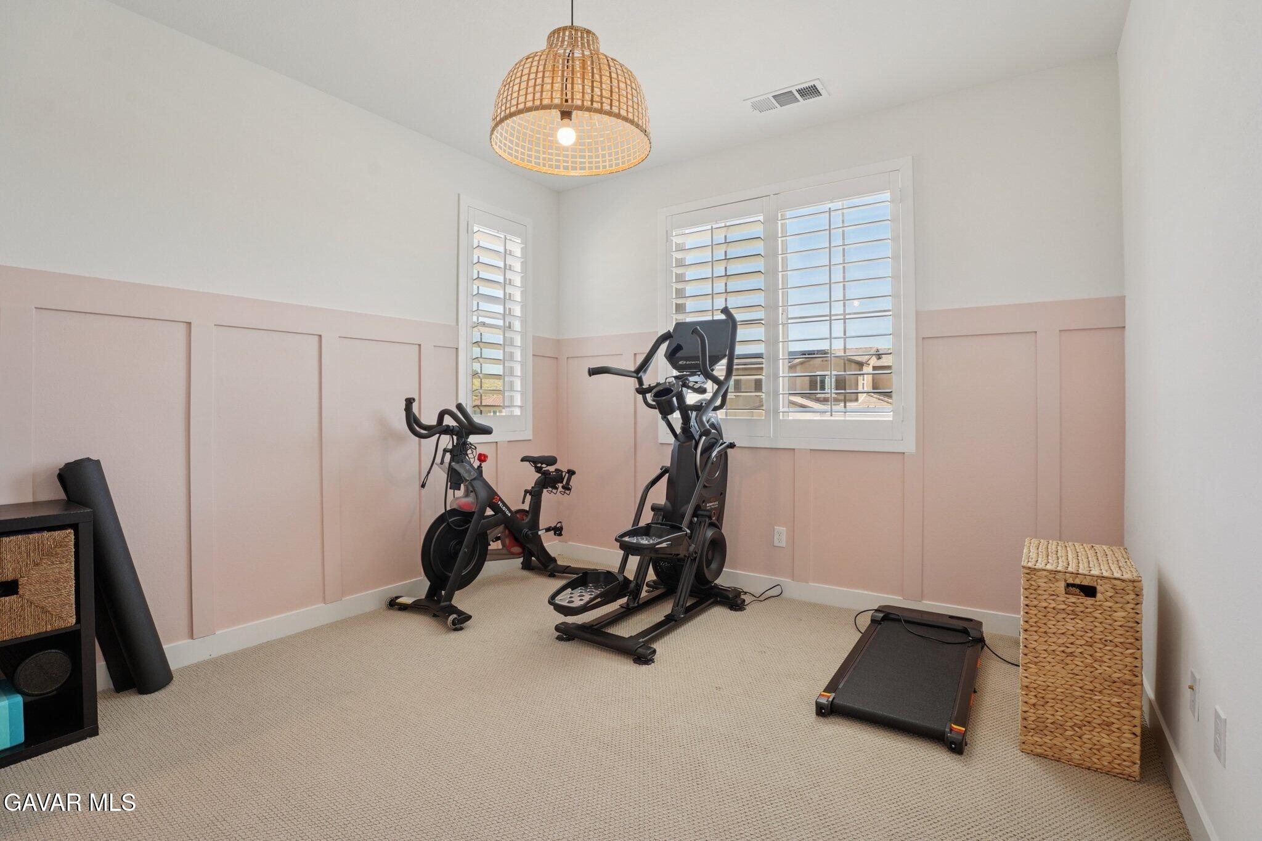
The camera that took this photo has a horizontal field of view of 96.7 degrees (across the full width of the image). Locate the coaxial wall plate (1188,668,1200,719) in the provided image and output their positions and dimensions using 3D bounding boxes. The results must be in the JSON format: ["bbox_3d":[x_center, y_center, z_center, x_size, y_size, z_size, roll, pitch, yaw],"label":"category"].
[{"bbox_3d":[1.523,0.746,1.523,0.015,0.117,0.073,1,1,34],"label":"coaxial wall plate"}]

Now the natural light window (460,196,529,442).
[{"bbox_3d":[-0.902,-0.653,3.833,0.090,1.590,0.617,1,2,38],"label":"natural light window"}]

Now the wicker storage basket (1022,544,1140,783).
[{"bbox_3d":[1.568,0.790,1.980,0.300,0.620,0.460,1,1,36],"label":"wicker storage basket"}]

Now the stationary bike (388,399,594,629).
[{"bbox_3d":[-0.806,0.475,3.514,0.570,1.190,1.200,1,1,37],"label":"stationary bike"}]

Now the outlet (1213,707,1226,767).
[{"bbox_3d":[1.402,0.755,1.340,0.012,0.117,0.073,1,1,34],"label":"outlet"}]

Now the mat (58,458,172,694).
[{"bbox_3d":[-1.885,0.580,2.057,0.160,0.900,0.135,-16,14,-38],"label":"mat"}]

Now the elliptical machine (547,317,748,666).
[{"bbox_3d":[0.082,0.251,2.959,0.680,1.660,1.120,1,1,35],"label":"elliptical machine"}]

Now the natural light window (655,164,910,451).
[{"bbox_3d":[0.863,-0.635,3.438,1.564,1.598,0.090,1,1,31],"label":"natural light window"}]

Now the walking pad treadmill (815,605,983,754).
[{"bbox_3d":[1.203,1.043,2.413,0.485,0.105,1.070,1,1,35],"label":"walking pad treadmill"}]

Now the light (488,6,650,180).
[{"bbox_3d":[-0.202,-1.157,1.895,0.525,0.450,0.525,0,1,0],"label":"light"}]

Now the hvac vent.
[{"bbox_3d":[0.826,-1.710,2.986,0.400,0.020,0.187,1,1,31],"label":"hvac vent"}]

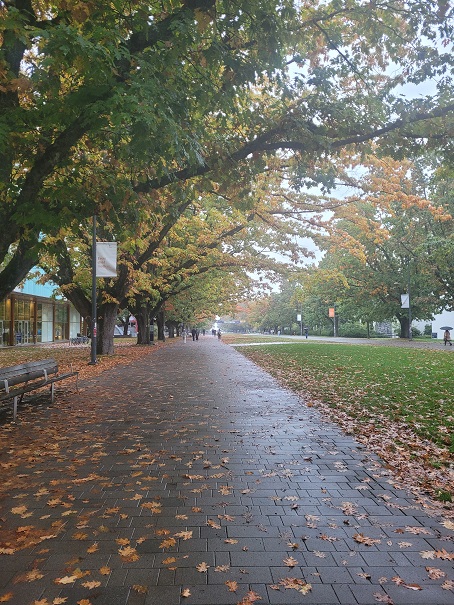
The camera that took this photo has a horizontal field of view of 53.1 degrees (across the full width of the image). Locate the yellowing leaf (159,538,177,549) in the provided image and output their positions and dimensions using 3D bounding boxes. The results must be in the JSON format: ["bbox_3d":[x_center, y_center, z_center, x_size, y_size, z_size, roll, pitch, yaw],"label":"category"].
[{"bbox_3d":[-0.433,1.787,3.378,0.118,0.025,0.147,0,-3,0],"label":"yellowing leaf"}]

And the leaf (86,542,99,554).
[{"bbox_3d":[-0.933,1.714,3.170,0.080,0.020,0.135,0,-3,0],"label":"leaf"}]

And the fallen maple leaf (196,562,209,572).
[{"bbox_3d":[-0.155,1.699,2.918,0.085,0.020,0.115,0,-3,0],"label":"fallen maple leaf"}]

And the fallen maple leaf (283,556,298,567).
[{"bbox_3d":[0.418,1.704,2.993,0.095,0.020,0.118,0,-3,0],"label":"fallen maple leaf"}]

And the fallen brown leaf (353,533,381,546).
[{"bbox_3d":[1.012,1.716,3.293,0.215,0.030,0.135,-2,-4,27],"label":"fallen brown leaf"}]

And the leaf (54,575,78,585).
[{"bbox_3d":[-1.026,1.758,2.886,0.149,0.025,0.096,0,-3,0],"label":"leaf"}]

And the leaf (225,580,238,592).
[{"bbox_3d":[0.027,1.687,2.706,0.080,0.020,0.108,0,-3,-6],"label":"leaf"}]

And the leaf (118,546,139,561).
[{"bbox_3d":[-0.699,1.778,3.214,0.133,0.025,0.218,1,-4,-21],"label":"leaf"}]

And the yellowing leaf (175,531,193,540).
[{"bbox_3d":[-0.333,1.794,3.496,0.139,0.025,0.133,0,-3,0],"label":"yellowing leaf"}]

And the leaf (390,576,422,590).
[{"bbox_3d":[1.114,1.750,2.824,0.184,0.035,0.087,-3,-4,42],"label":"leaf"}]

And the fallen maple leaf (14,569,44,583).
[{"bbox_3d":[-1.273,1.760,2.908,0.132,0.025,0.149,-2,-4,35],"label":"fallen maple leaf"}]

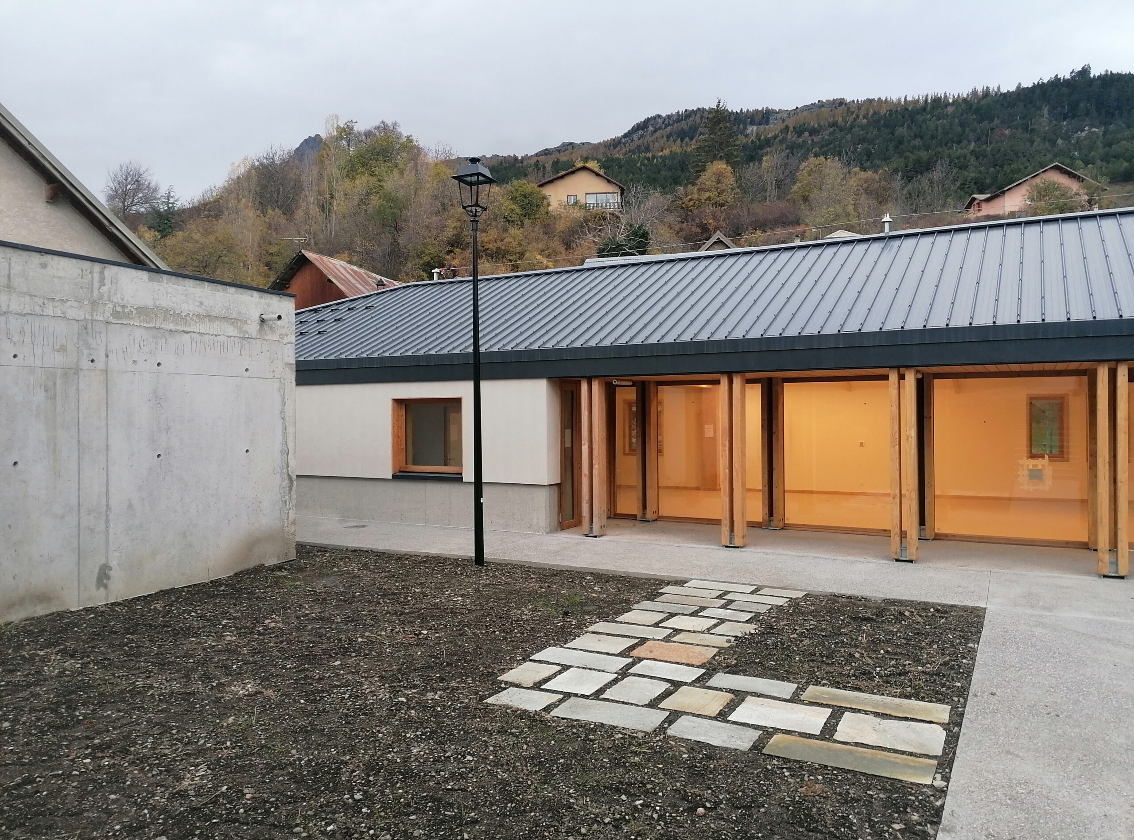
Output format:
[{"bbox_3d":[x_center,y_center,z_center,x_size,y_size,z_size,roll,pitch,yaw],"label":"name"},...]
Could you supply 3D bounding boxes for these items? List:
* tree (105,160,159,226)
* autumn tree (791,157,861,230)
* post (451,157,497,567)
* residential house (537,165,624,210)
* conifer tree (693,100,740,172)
[{"bbox_3d":[-54.152,-28.260,110.000,7.100,8.200,7.000,0,0,0],"label":"tree"},{"bbox_3d":[29.832,-25.898,102.000,8.000,8.800,7.600,0,0,0],"label":"autumn tree"},{"bbox_3d":[-1.034,-0.669,10.200,0.390,4.710,0.390,0,1,45],"label":"post"},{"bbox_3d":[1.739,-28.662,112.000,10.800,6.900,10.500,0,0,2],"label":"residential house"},{"bbox_3d":[24.544,-45.676,145.000,7.800,13.800,7.800,0,0,0],"label":"conifer tree"}]

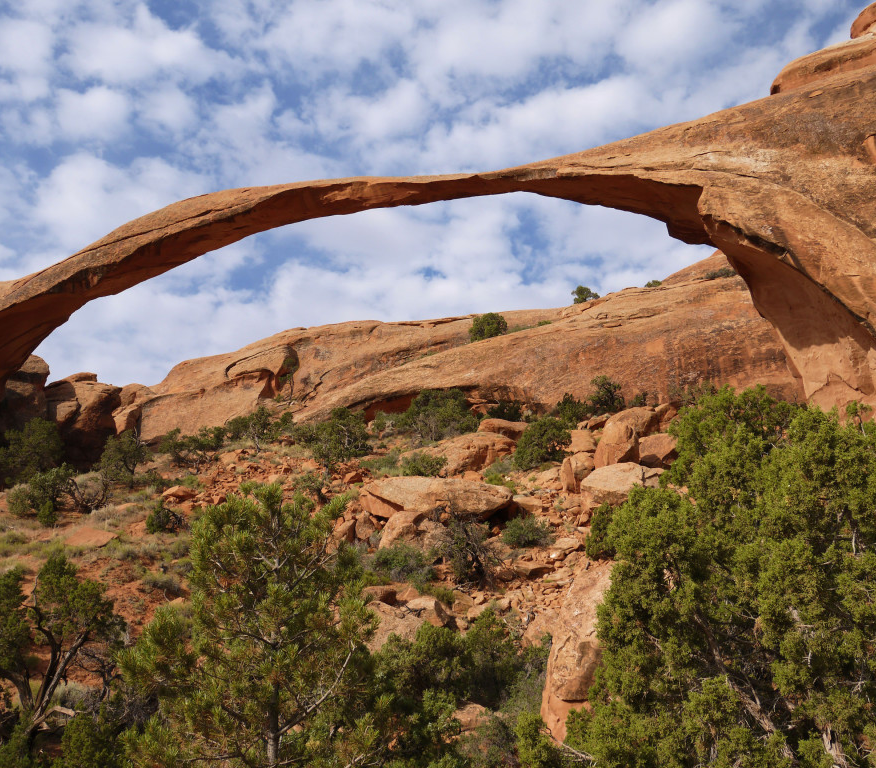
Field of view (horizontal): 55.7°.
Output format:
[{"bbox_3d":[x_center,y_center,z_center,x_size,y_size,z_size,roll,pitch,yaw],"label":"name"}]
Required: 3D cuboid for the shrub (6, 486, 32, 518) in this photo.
[{"bbox_3d":[-29.810,8.441,59.000,1.850,2.210,1.760,5,-12,-26],"label":"shrub"}]

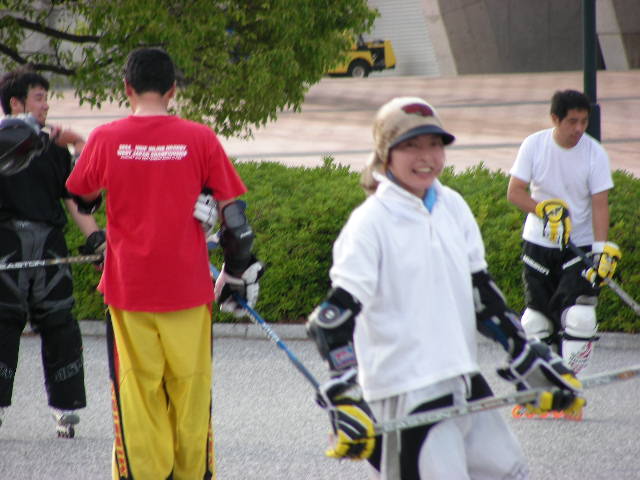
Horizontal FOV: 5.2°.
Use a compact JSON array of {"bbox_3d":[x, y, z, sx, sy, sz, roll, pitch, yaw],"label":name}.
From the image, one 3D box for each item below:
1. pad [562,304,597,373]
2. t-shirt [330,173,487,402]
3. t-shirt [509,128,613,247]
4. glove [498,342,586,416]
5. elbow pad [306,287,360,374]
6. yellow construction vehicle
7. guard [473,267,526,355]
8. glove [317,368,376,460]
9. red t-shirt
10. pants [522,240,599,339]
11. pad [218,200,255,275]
[{"bbox_3d":[1.302,0.501,35.400,0.180,0.360,0.170,0,1,-6],"label":"pad"},{"bbox_3d":[0.247,0.128,19.400,0.460,0.630,0.300,-1,1,-27],"label":"t-shirt"},{"bbox_3d":[1.215,-0.265,35.500,0.530,0.600,0.280,0,1,-6],"label":"t-shirt"},{"bbox_3d":[0.605,0.379,19.200,0.270,0.150,0.160,34,41,6],"label":"glove"},{"bbox_3d":[0.037,0.246,19.300,0.150,0.240,0.140,-1,2,-41],"label":"elbow pad"},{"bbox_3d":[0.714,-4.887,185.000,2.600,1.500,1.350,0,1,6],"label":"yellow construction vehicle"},{"bbox_3d":[0.496,0.197,19.400,0.150,0.270,0.140,-30,-8,42],"label":"guard"},{"bbox_3d":[0.072,0.476,19.150,0.165,0.255,0.150,-12,-3,17],"label":"glove"},{"bbox_3d":[-0.566,-0.092,24.300,0.620,0.690,0.320,0,1,5],"label":"red t-shirt"},{"bbox_3d":[1.215,0.245,35.500,0.390,0.530,0.280,0,1,-9],"label":"pants"},{"bbox_3d":[-0.289,-0.005,24.300,0.125,0.265,0.140,-6,0,-11],"label":"pad"}]

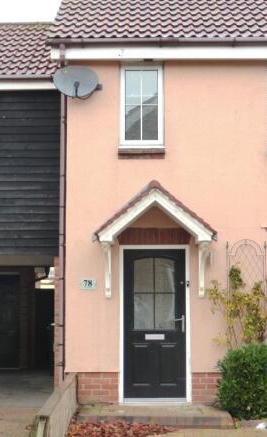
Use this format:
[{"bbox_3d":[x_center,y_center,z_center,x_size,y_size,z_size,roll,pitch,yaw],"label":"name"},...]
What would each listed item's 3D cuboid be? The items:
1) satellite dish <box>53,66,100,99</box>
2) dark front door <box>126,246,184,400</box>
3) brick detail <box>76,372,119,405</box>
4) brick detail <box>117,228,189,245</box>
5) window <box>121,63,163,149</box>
[{"bbox_3d":[-0.749,-1.770,10.367,0.631,0.429,0.380,1,-5,-6],"label":"satellite dish"},{"bbox_3d":[0.288,1.411,10.439,0.845,2.010,0.090,0,-5,0],"label":"dark front door"},{"bbox_3d":[-0.473,2.252,10.306,0.563,0.424,0.100,0,-5,0],"label":"brick detail"},{"bbox_3d":[0.286,0.251,10.492,0.964,0.223,0.100,0,-5,0],"label":"brick detail"},{"bbox_3d":[0.120,-1.546,10.708,0.612,1.177,0.100,0,-5,0],"label":"window"}]

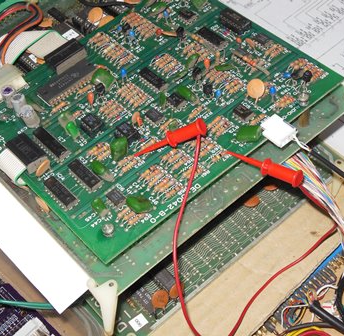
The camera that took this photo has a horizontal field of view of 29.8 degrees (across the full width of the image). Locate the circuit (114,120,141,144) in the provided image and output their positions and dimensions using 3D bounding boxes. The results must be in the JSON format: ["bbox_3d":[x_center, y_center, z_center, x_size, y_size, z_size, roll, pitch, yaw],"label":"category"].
[{"bbox_3d":[-0.024,-0.019,0.342,0.009,0.007,0.010,-37,55,-19],"label":"circuit"}]

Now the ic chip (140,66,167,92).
[{"bbox_3d":[-0.011,-0.049,0.367,0.007,0.004,0.019,-37,55,-19],"label":"ic chip"}]

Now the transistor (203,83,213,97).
[{"bbox_3d":[0.020,-0.044,0.367,0.005,0.006,0.004,-36,58,-22],"label":"transistor"}]

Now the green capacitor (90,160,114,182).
[{"bbox_3d":[-0.036,0.002,0.337,0.006,0.005,0.013,-36,58,-22],"label":"green capacitor"}]

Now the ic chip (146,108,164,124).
[{"bbox_3d":[-0.009,-0.028,0.359,0.007,0.004,0.009,-36,58,-22],"label":"ic chip"}]

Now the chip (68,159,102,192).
[{"bbox_3d":[-0.044,0.004,0.329,0.007,0.004,0.020,-37,55,-19],"label":"chip"}]

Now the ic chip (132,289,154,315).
[{"bbox_3d":[-0.015,0.068,0.337,0.007,0.004,0.019,-36,58,-22],"label":"ic chip"}]

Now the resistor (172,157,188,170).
[{"bbox_3d":[0.004,-0.002,0.337,0.009,0.003,0.003,-36,58,-22],"label":"resistor"}]

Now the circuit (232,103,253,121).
[{"bbox_3d":[0.037,-0.028,0.342,0.007,0.004,0.010,-37,55,-19],"label":"circuit"}]

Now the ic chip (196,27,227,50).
[{"bbox_3d":[0.024,-0.079,0.396,0.007,0.004,0.019,-36,58,-22],"label":"ic chip"}]

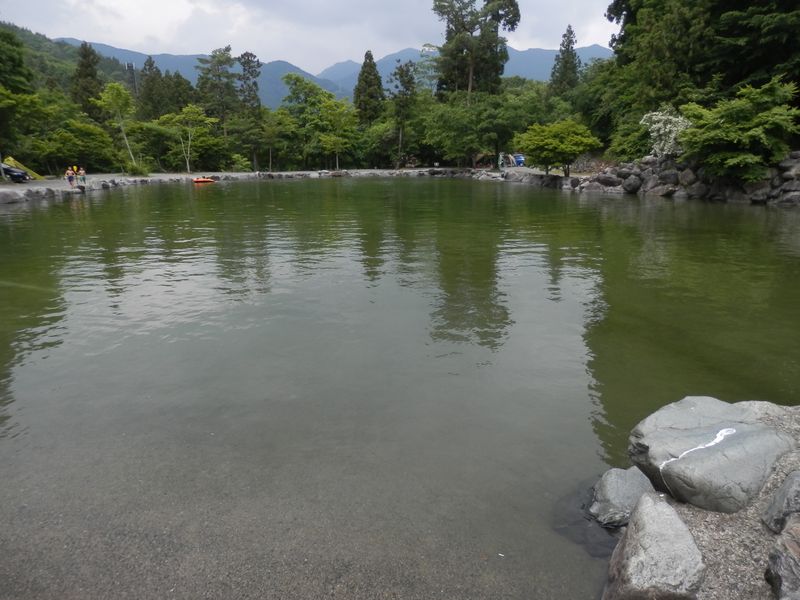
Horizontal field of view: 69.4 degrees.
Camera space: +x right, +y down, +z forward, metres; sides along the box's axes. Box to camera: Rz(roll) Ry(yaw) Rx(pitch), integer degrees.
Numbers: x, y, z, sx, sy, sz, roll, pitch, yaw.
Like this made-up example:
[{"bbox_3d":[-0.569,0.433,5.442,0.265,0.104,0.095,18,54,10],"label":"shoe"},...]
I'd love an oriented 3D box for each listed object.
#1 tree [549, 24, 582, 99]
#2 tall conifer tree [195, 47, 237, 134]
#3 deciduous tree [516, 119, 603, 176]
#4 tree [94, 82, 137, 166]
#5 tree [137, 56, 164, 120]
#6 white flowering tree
[{"bbox_3d":[24.412,-29.934,85.390,4.840,19.900,4.840,4,14,15],"label":"tree"},{"bbox_3d":[-23.128,-24.197,73.392,5.100,14.900,5.100,-4,14,-16],"label":"tall conifer tree"},{"bbox_3d":[12.405,-12.101,45.947,6.750,4.460,6.070,3,14,14],"label":"deciduous tree"},{"bbox_3d":[-28.760,-17.502,58.538,3.840,8.550,3.460,-6,15,-25],"label":"tree"},{"bbox_3d":[-37.028,-27.746,85.911,4.390,15.810,4.390,-5,14,-22],"label":"tree"},{"bbox_3d":[16.867,-10.489,36.565,3.010,3.110,2.710,6,15,23],"label":"white flowering tree"}]

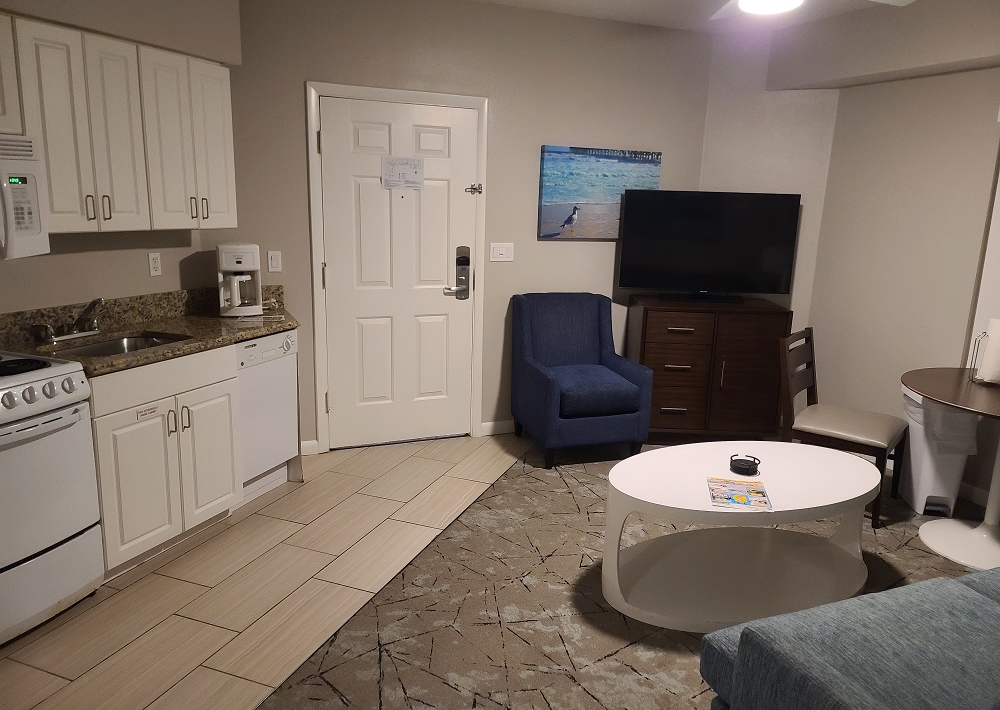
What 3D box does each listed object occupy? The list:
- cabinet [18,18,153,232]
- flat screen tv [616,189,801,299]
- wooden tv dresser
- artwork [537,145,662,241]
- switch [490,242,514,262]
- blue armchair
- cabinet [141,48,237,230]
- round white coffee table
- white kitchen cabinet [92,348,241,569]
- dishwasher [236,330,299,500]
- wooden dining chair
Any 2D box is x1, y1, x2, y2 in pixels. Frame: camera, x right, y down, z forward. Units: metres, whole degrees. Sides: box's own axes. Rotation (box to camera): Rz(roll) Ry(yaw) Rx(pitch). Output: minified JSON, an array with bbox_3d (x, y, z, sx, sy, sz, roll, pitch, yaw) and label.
[{"bbox_3d":[-1.787,-0.895,2.954,0.325,0.766,0.536,7,13,21],"label":"cabinet"},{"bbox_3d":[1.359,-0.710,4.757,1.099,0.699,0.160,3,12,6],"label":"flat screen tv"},{"bbox_3d":[1.331,0.103,4.783,0.902,0.899,0.560,2,12,1],"label":"wooden tv dresser"},{"bbox_3d":[0.656,-1.036,4.708,0.886,0.587,0.037,-4,13,-23],"label":"artwork"},{"bbox_3d":[0.016,-0.641,4.540,0.160,0.114,0.012,-4,13,-23],"label":"switch"},{"bbox_3d":[0.489,0.122,4.482,0.675,0.945,0.700,-2,13,-16],"label":"blue armchair"},{"bbox_3d":[-1.583,-0.996,3.439,0.325,0.766,0.534,7,13,21],"label":"cabinet"},{"bbox_3d":[1.005,0.701,3.004,1.190,0.476,0.745,-3,13,-19],"label":"round white coffee table"},{"bbox_3d":[-1.645,0.375,3.169,0.610,0.797,0.746,7,13,21],"label":"white kitchen cabinet"},{"bbox_3d":[-1.416,0.286,3.706,0.600,0.832,0.434,7,13,21],"label":"dishwasher"},{"bbox_3d":[1.798,0.349,3.793,0.550,0.867,0.495,11,16,37],"label":"wooden dining chair"}]

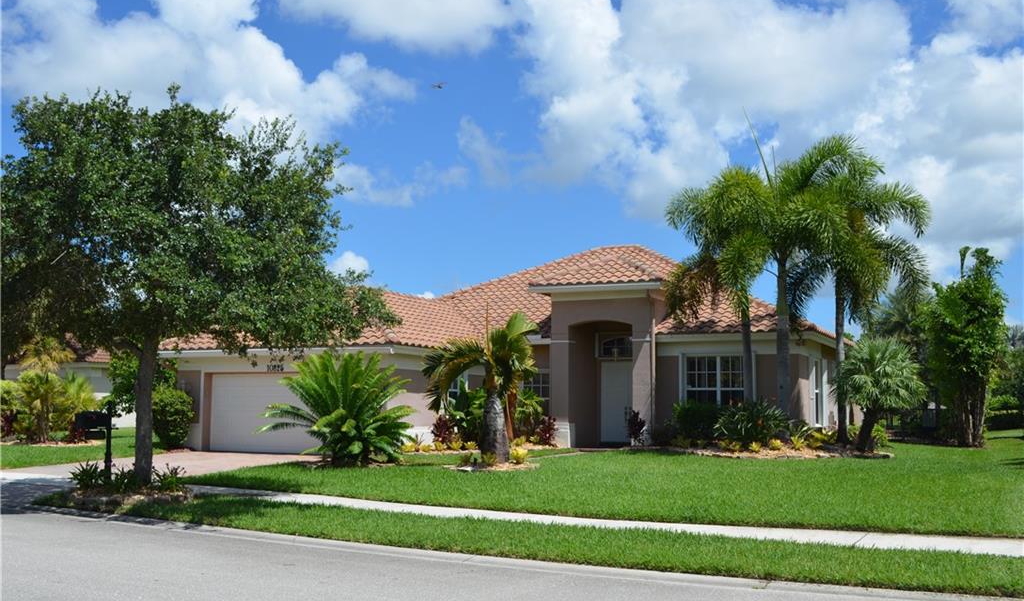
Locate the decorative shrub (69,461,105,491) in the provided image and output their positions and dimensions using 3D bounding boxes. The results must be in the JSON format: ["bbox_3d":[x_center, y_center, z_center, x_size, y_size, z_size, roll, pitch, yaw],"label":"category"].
[{"bbox_3d":[-6.747,2.756,16.224,0.570,0.470,0.550,3,-6,-22],"label":"decorative shrub"}]

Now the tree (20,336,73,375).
[{"bbox_3d":[-16.108,3.058,35.490,1.900,3.650,1.900,3,-7,-24],"label":"tree"}]

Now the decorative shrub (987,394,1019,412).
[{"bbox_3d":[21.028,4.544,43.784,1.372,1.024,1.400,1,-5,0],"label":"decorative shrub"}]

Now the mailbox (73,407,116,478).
[{"bbox_3d":[-6.944,2.365,17.069,0.250,1.320,0.660,-5,-8,41],"label":"mailbox"}]

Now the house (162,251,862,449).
[{"bbox_3d":[1.522,1.340,34.016,17.200,7.000,18.600,-2,-7,26],"label":"house"}]

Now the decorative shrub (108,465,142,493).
[{"bbox_3d":[-5.977,2.752,15.823,0.540,0.440,0.520,3,-6,-20],"label":"decorative shrub"}]

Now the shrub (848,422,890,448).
[{"bbox_3d":[9.136,3.449,26.099,1.074,0.659,0.950,1,-5,0],"label":"shrub"}]

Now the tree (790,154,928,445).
[{"bbox_3d":[9.120,-0.036,26.730,3.664,7.494,3.900,1,-5,0],"label":"tree"}]

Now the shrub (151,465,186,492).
[{"bbox_3d":[-5.003,2.600,14.917,0.496,0.404,0.500,1,-5,0],"label":"shrub"}]

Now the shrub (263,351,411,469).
[{"bbox_3d":[-3.953,2.460,23.330,3.400,2.500,3.200,1,-6,-9],"label":"shrub"}]

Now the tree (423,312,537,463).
[{"bbox_3d":[-0.638,1.994,23.582,2.600,3.500,2.500,1,-6,-1],"label":"tree"}]

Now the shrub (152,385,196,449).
[{"bbox_3d":[-9.525,3.261,28.612,1.260,1.809,1.300,1,-5,0],"label":"shrub"}]

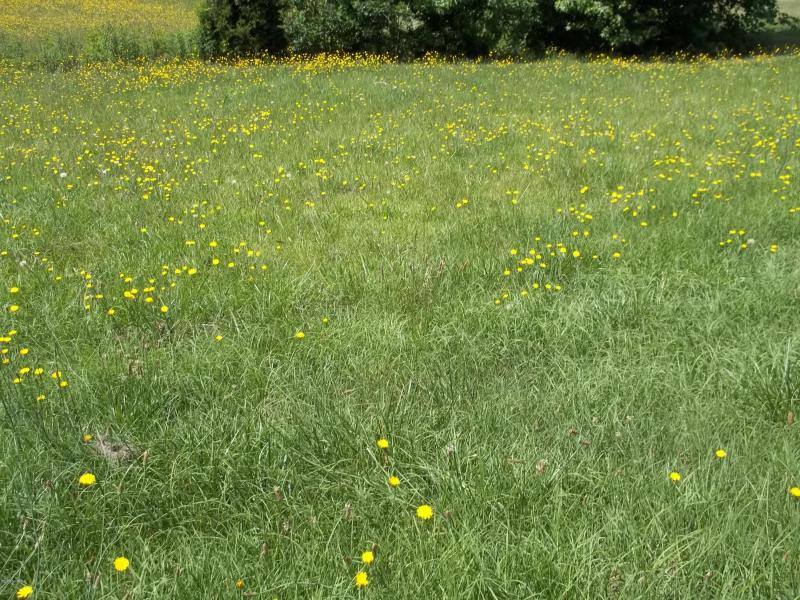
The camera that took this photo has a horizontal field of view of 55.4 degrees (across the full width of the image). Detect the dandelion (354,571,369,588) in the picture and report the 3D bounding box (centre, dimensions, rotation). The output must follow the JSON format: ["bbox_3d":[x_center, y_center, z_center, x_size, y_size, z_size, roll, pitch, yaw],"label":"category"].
[{"bbox_3d":[-0.096,0.701,1.910,0.033,0.020,0.033,0,21,0],"label":"dandelion"}]

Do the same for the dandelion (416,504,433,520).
[{"bbox_3d":[0.069,0.588,2.110,0.044,0.020,0.044,0,21,0],"label":"dandelion"}]

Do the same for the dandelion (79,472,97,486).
[{"bbox_3d":[-0.918,0.529,2.240,0.047,0.018,0.047,0,21,0],"label":"dandelion"}]

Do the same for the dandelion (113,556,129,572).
[{"bbox_3d":[-0.712,0.676,1.950,0.038,0.019,0.038,0,21,0],"label":"dandelion"}]

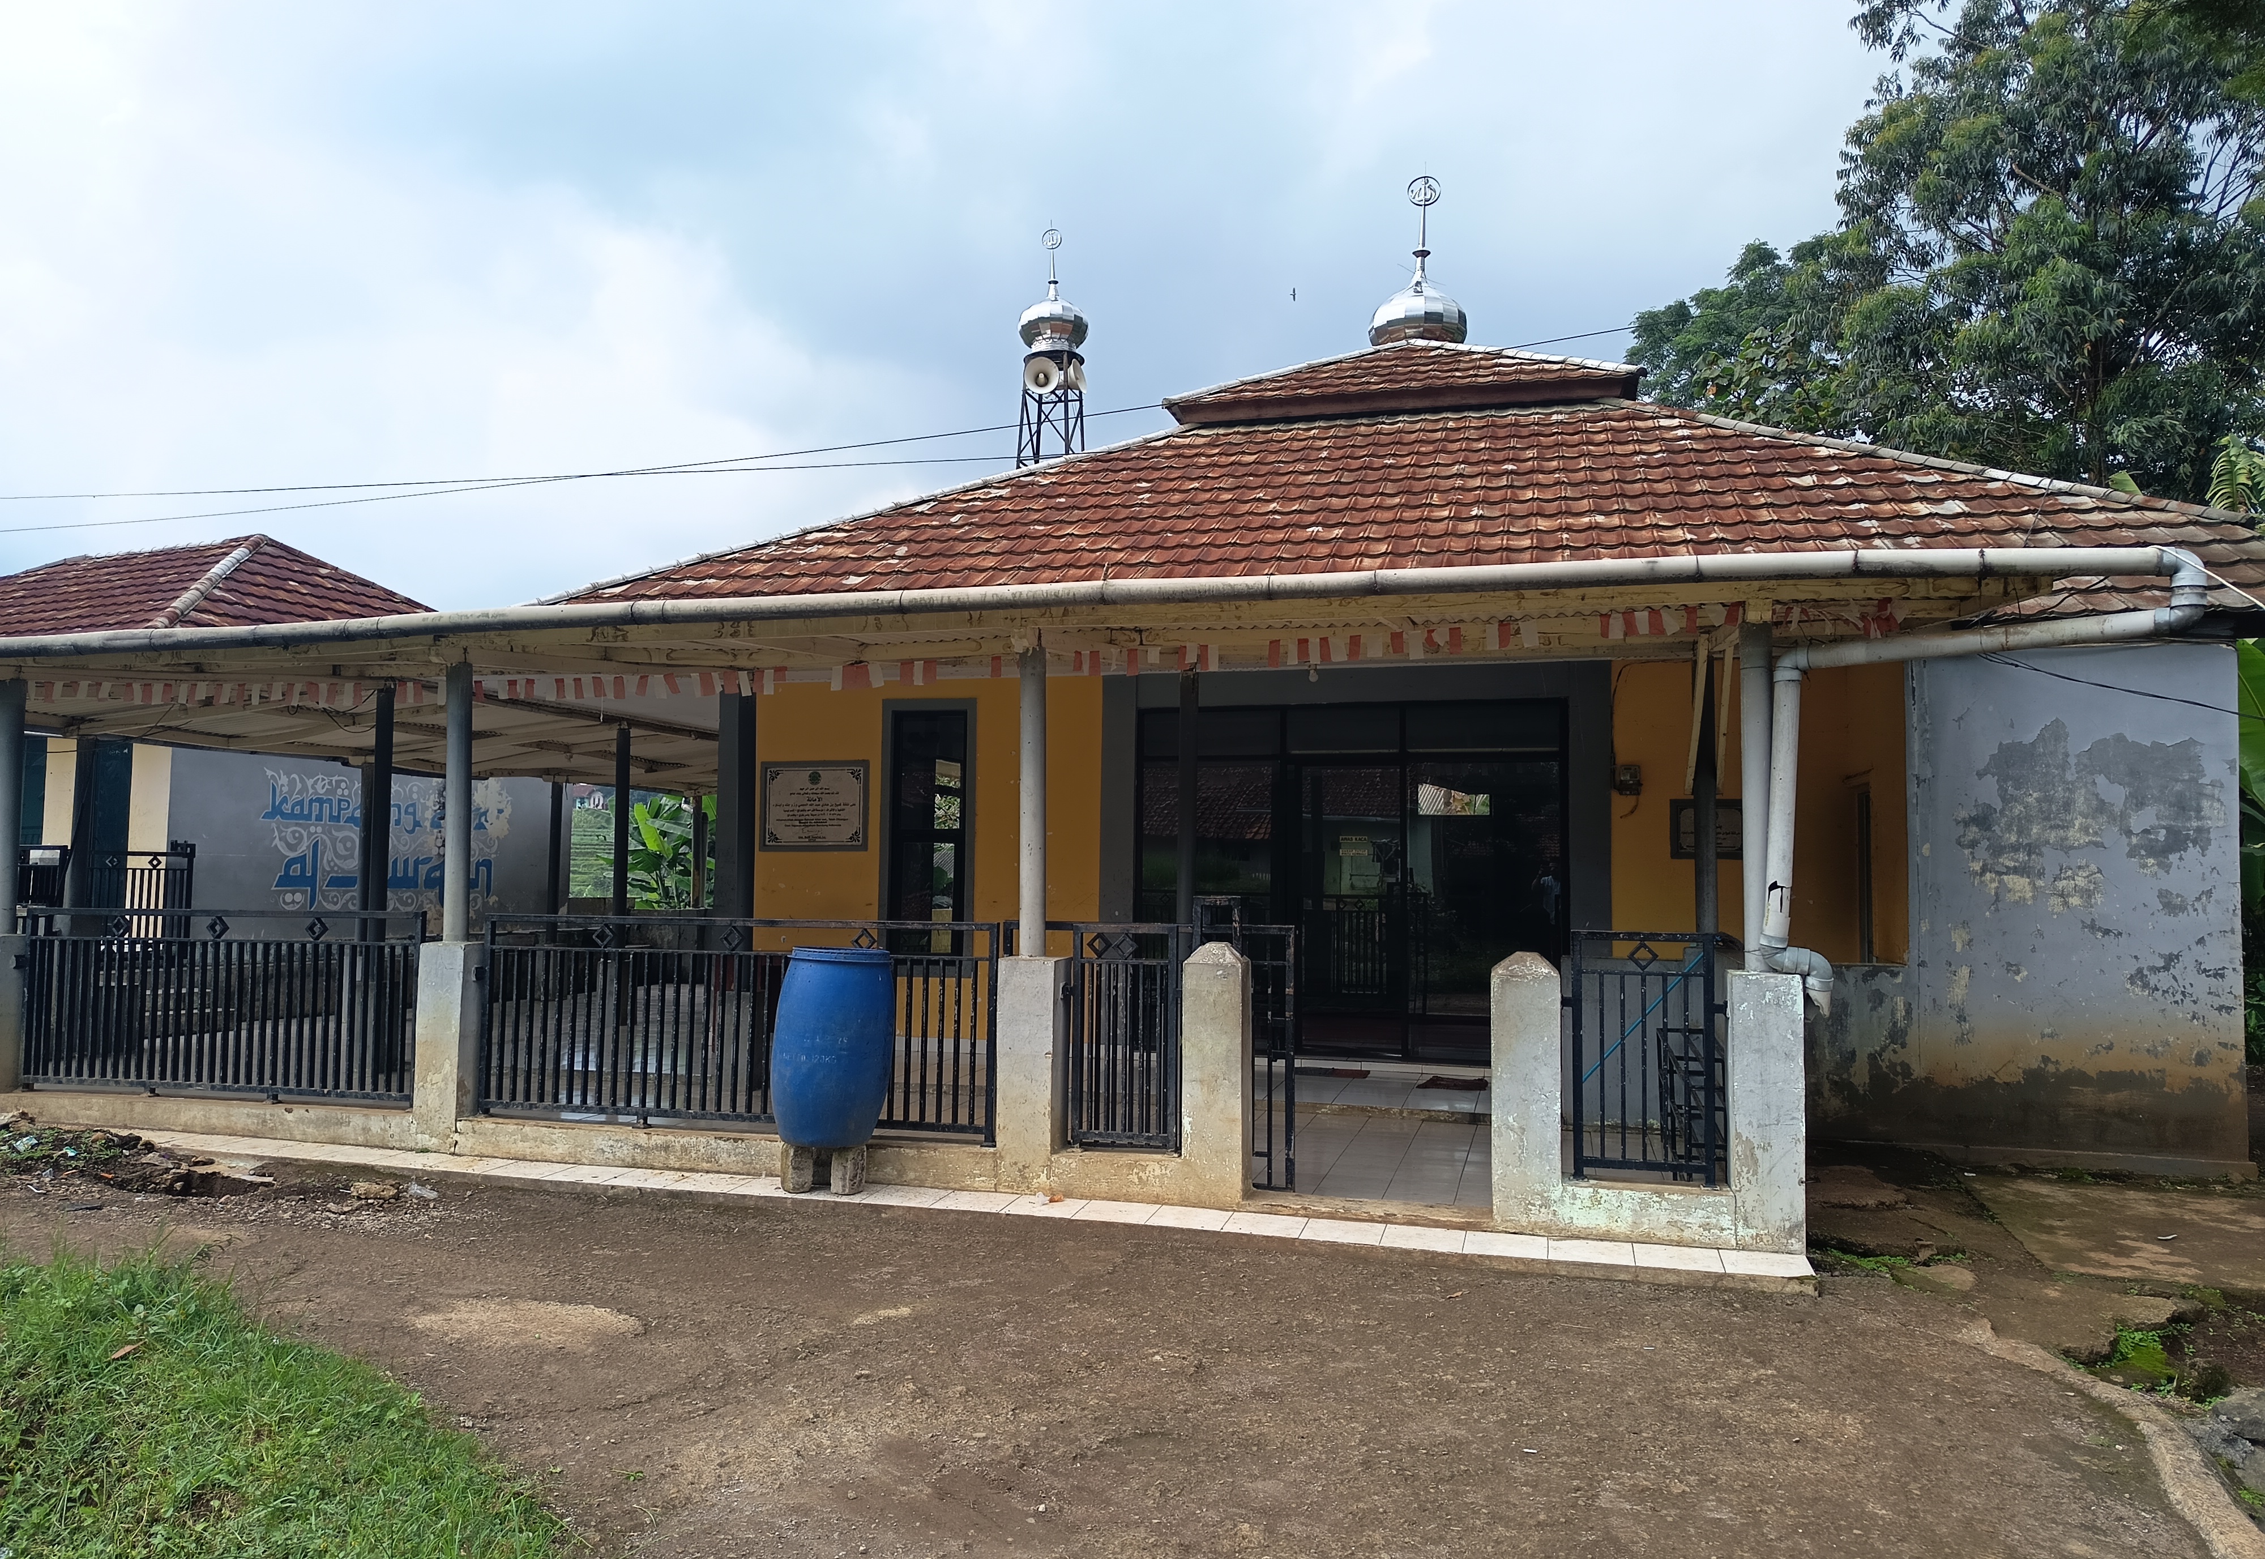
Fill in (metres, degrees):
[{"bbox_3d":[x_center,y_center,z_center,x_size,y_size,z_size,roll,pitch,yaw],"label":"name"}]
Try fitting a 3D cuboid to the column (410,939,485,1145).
[{"bbox_3d":[-3.375,1.326,7.830,0.246,1.000,0.260,0,-3,15],"label":"column"}]

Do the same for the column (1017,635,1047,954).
[{"bbox_3d":[-0.452,0.095,7.130,0.115,1.413,0.115,1,-3,0],"label":"column"}]

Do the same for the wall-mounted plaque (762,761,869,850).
[{"bbox_3d":[-2.356,0.200,11.691,0.885,0.661,0.040,0,-3,15],"label":"wall-mounted plaque"}]

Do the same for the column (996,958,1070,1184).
[{"bbox_3d":[-0.445,1.317,7.059,0.253,1.016,0.260,0,-3,15],"label":"column"}]

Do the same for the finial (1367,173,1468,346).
[{"bbox_3d":[2.851,-5.144,15.696,0.960,1.786,0.960,0,-3,15],"label":"finial"}]

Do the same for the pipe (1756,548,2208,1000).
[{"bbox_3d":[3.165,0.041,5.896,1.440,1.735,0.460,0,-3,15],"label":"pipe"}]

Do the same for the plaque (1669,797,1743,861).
[{"bbox_3d":[3.714,0.324,10.085,0.481,0.378,0.040,0,-3,15],"label":"plaque"}]

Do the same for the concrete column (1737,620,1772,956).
[{"bbox_3d":[2.524,0.071,6.347,0.115,1.413,0.115,0,-3,15],"label":"concrete column"}]

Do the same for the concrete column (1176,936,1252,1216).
[{"bbox_3d":[0.370,1.269,6.847,0.259,1.110,0.260,0,-3,15],"label":"concrete column"}]

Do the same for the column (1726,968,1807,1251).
[{"bbox_3d":[2.529,1.313,6.276,0.259,1.083,0.260,0,-3,15],"label":"column"}]

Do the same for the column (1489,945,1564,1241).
[{"bbox_3d":[1.637,1.284,6.512,0.275,1.133,0.260,0,-3,15],"label":"column"}]

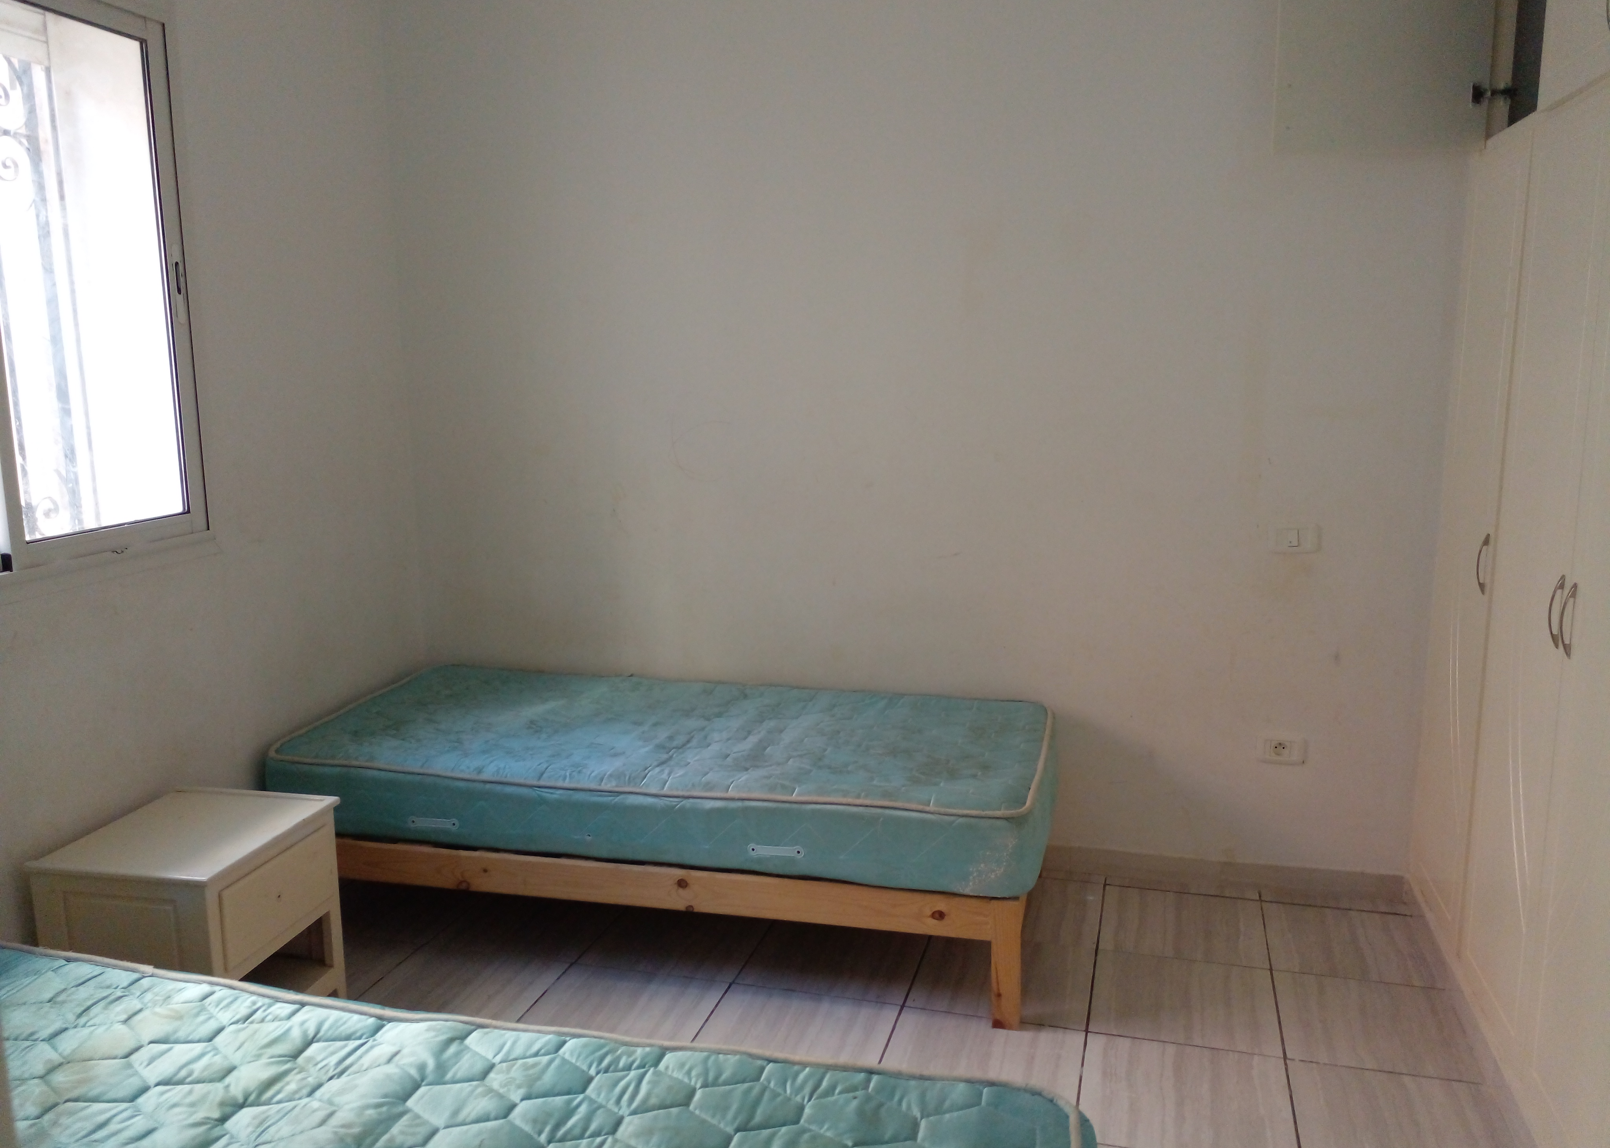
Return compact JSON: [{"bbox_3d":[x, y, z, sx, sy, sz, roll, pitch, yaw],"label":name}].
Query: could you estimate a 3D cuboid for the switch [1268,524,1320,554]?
[{"bbox_3d":[1.250,-0.090,3.211,0.121,0.077,0.014,2,11,16],"label":"switch"}]

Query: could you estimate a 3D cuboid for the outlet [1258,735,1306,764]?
[{"bbox_3d":[1.255,0.463,3.312,0.121,0.079,0.014,2,11,16],"label":"outlet"}]

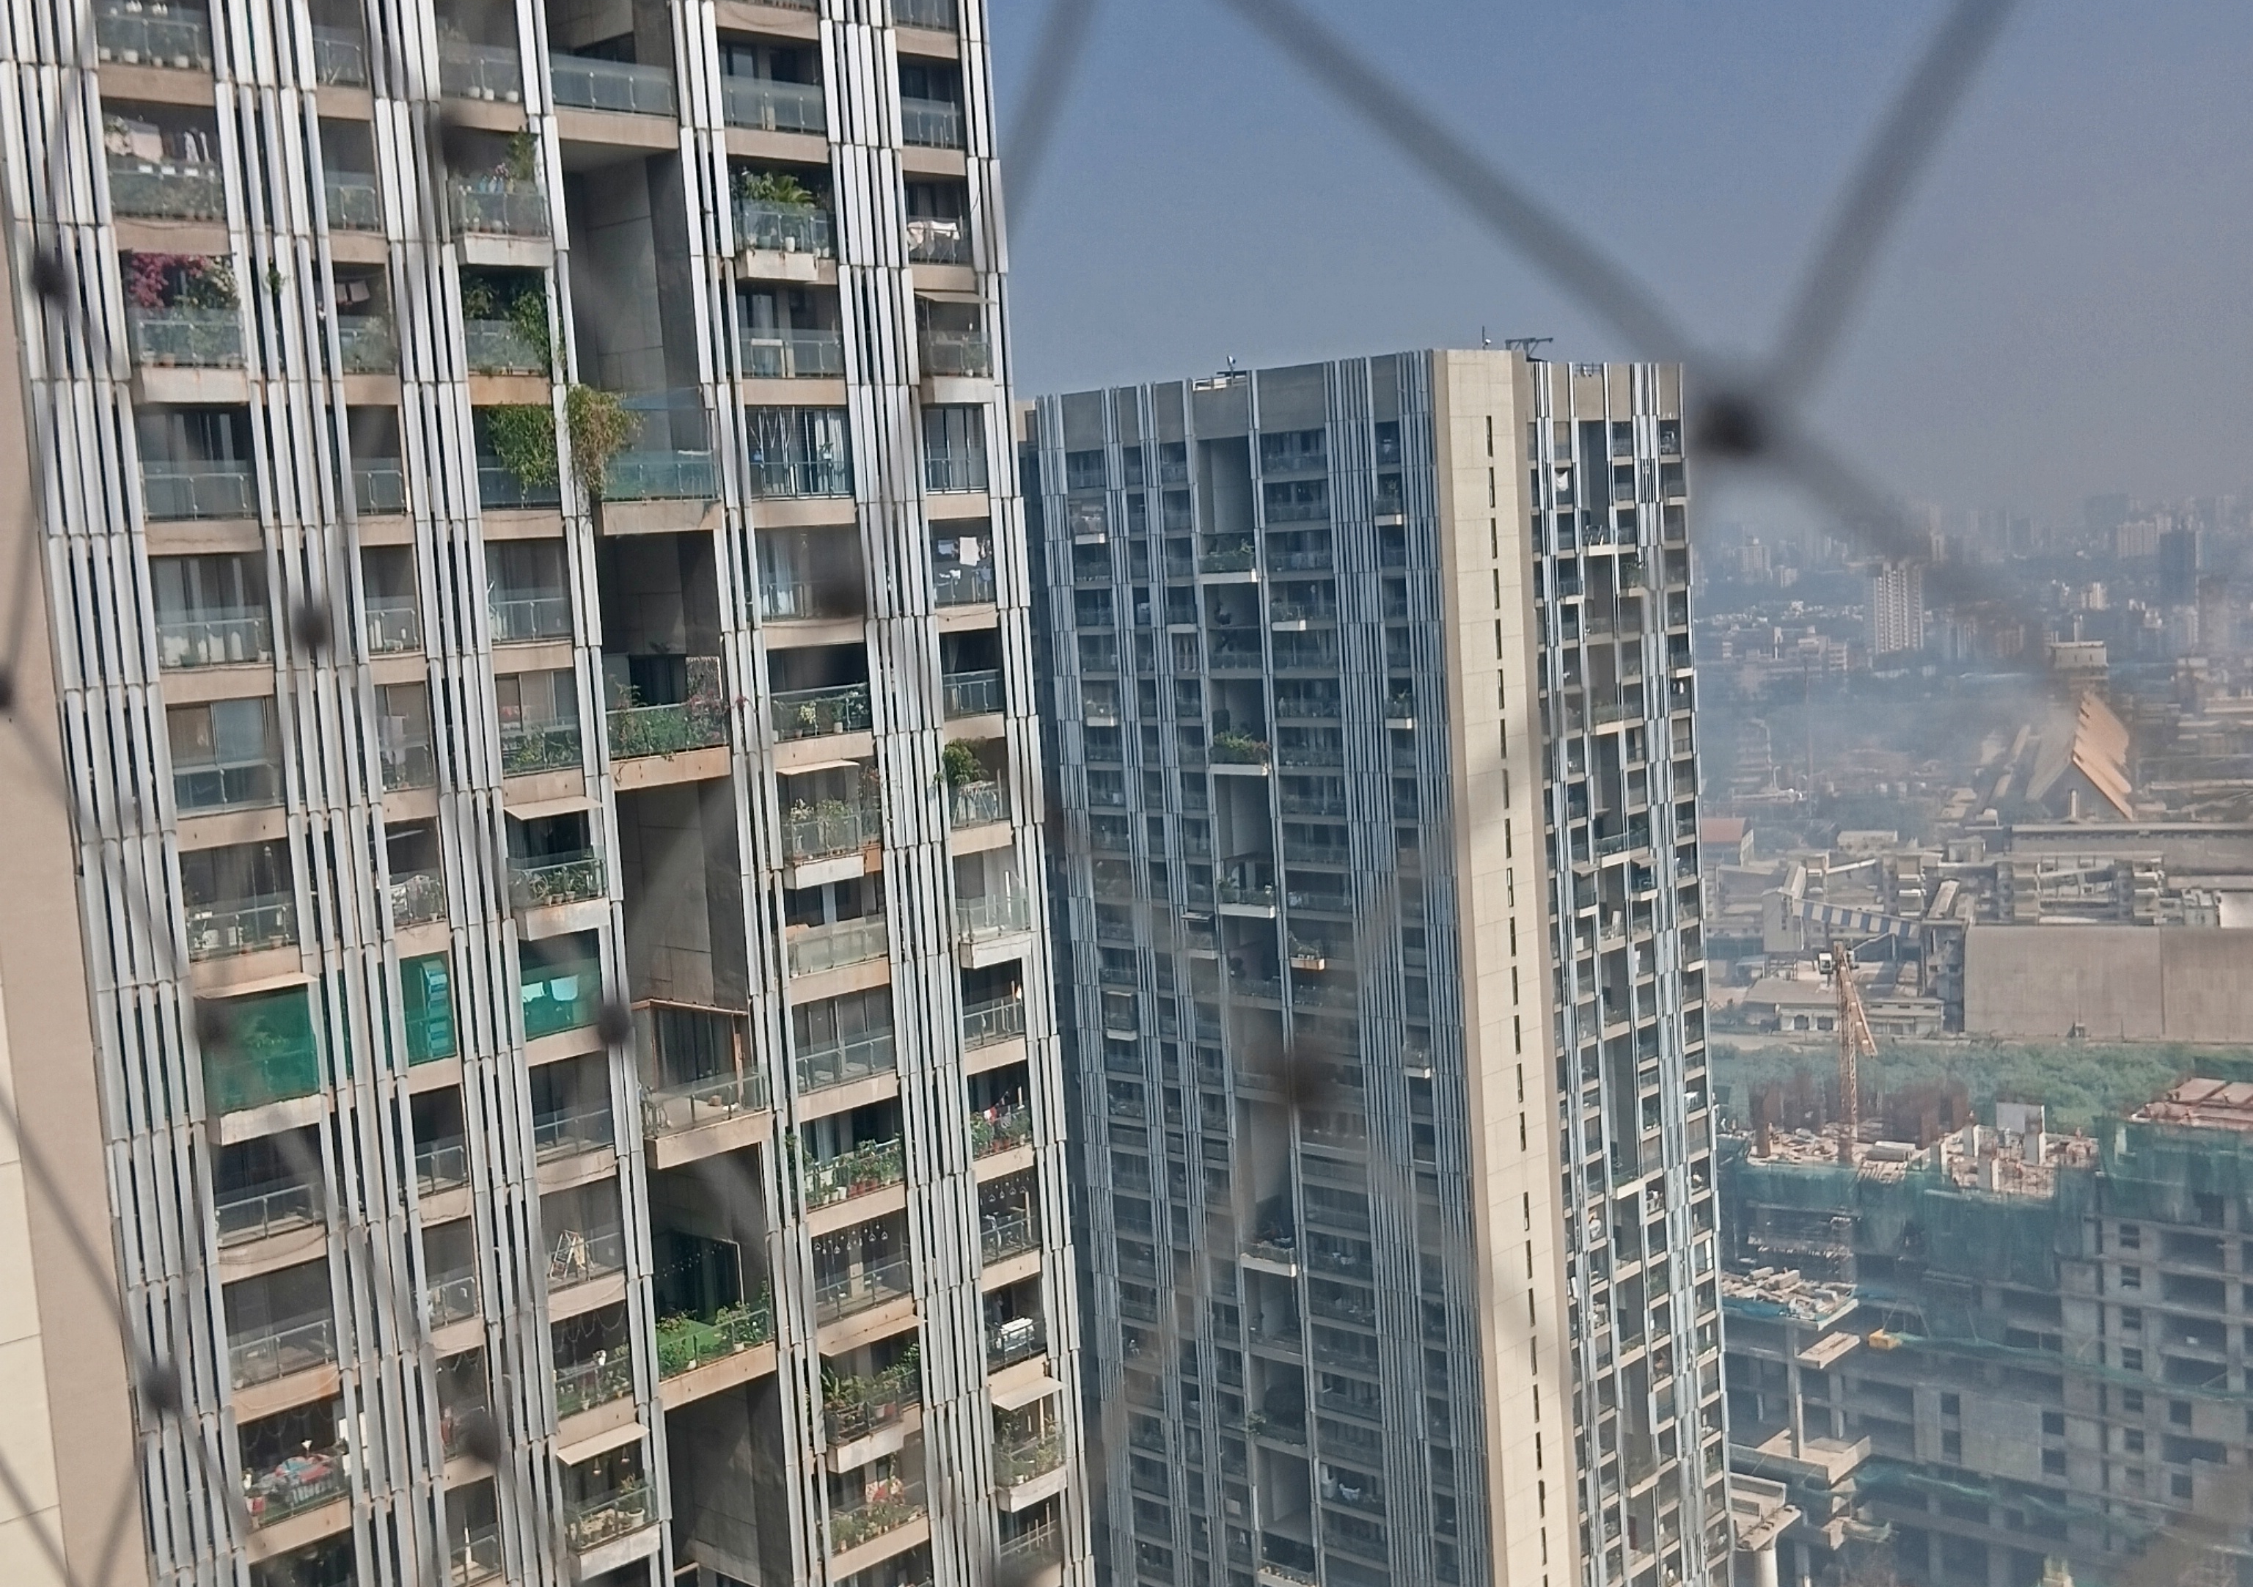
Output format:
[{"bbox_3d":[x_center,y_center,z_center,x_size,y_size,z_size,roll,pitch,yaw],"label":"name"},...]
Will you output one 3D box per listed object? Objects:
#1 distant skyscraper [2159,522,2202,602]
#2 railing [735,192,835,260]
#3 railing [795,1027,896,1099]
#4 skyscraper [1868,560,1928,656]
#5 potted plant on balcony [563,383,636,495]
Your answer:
[{"bbox_3d":[902.295,-189.800,2076.184,36.000,79.500,30.000,-1,6,24],"label":"distant skyscraper"},{"bbox_3d":[-8.273,-13.835,59.503,0.550,1.160,3.080,2,8,43],"label":"railing"},{"bbox_3d":[-7.146,6.805,61.751,0.150,1.140,3.250,2,8,43],"label":"railing"},{"bbox_3d":[478.281,-105.501,1506.424,33.000,74.500,26.000,-2,6,18],"label":"skyscraper"},{"bbox_3d":[-12.132,-8.123,55.512,1.050,2.500,1.600,2,8,43],"label":"potted plant on balcony"}]

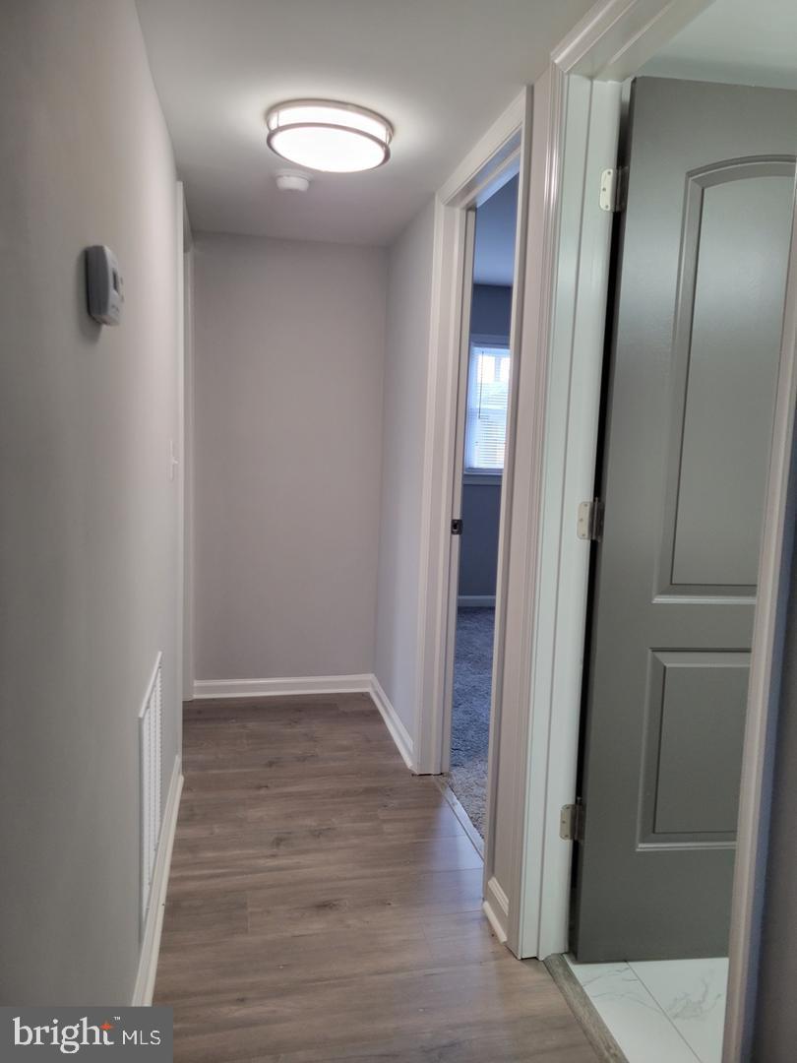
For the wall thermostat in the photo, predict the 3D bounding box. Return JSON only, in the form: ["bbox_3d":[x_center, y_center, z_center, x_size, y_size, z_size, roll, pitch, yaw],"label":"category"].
[{"bbox_3d":[-0.421,-0.347,1.143,0.032,0.096,0.122,0,7,-11],"label":"wall thermostat"}]

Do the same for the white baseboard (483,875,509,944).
[{"bbox_3d":[0.266,1.000,2.128,0.023,0.092,0.168,0,7,-11],"label":"white baseboard"}]

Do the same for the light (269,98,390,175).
[{"bbox_3d":[-0.192,-1.095,2.228,0.356,0.078,0.356,0,7,-11],"label":"light"}]

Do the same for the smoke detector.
[{"bbox_3d":[-0.351,-1.177,2.682,0.128,0.042,0.128,0,7,-11],"label":"smoke detector"}]

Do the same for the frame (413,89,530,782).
[{"bbox_3d":[0.253,-0.081,2.515,0.138,2.135,0.860,0,7,-11],"label":"frame"}]

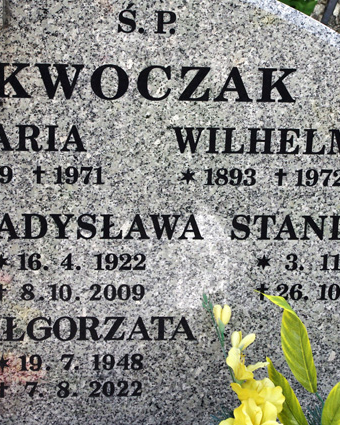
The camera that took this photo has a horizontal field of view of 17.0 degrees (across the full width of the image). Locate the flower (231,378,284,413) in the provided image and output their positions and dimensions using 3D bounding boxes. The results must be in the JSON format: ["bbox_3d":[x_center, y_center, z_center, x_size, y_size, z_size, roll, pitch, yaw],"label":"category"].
[{"bbox_3d":[0.138,0.290,1.790,0.081,0.060,0.065,-4,19,-17],"label":"flower"}]

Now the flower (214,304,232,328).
[{"bbox_3d":[0.085,0.165,1.800,0.029,0.040,0.025,0,18,-6],"label":"flower"}]

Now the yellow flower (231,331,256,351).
[{"bbox_3d":[0.116,0.203,1.800,0.041,0.034,0.032,-4,19,-17],"label":"yellow flower"}]

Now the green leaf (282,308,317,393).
[{"bbox_3d":[0.204,0.220,1.810,0.052,0.138,0.035,-17,7,-5],"label":"green leaf"}]

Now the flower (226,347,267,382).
[{"bbox_3d":[0.121,0.241,1.800,0.058,0.056,0.055,16,23,37],"label":"flower"}]

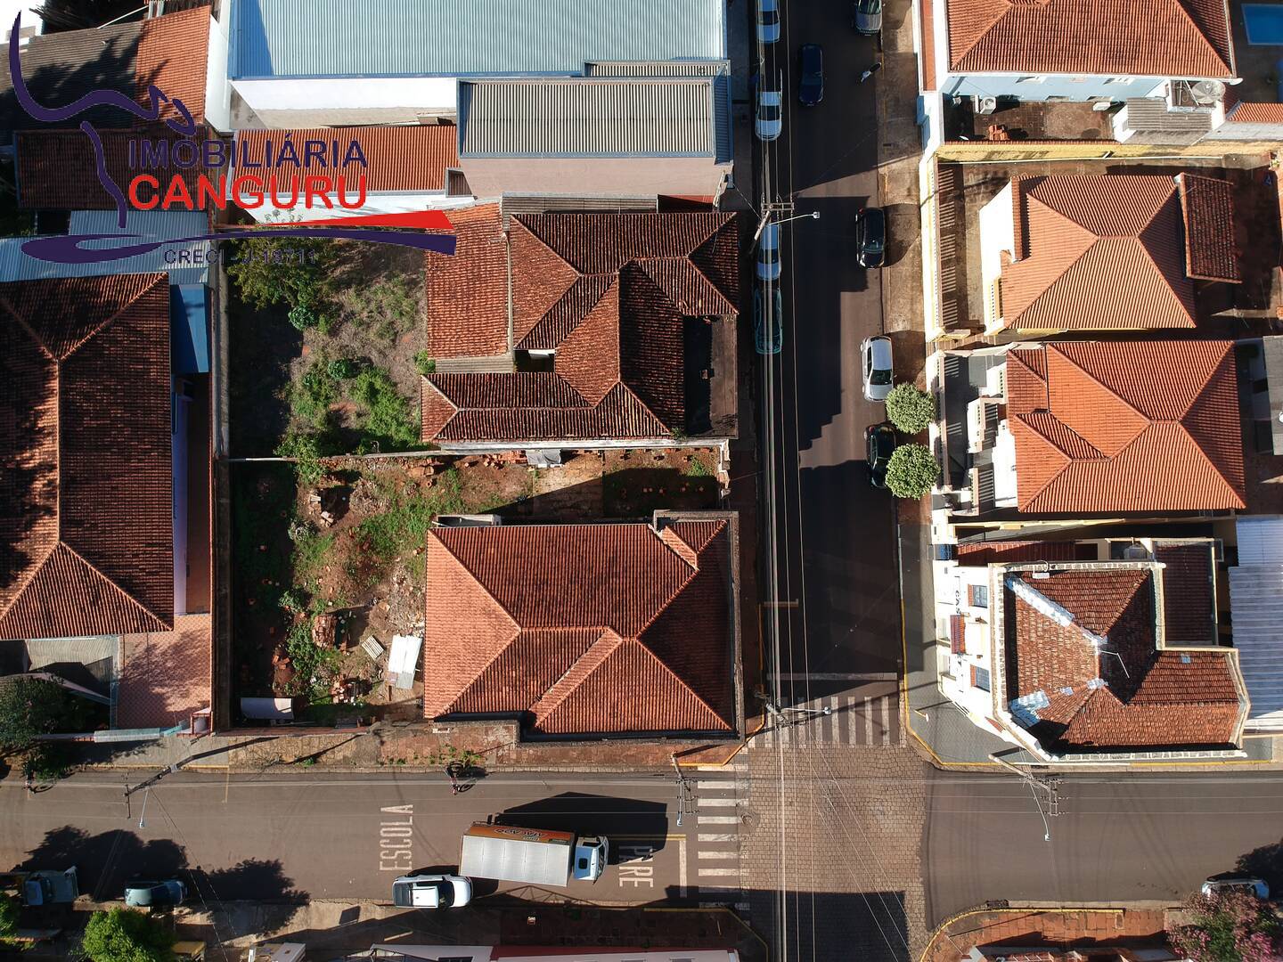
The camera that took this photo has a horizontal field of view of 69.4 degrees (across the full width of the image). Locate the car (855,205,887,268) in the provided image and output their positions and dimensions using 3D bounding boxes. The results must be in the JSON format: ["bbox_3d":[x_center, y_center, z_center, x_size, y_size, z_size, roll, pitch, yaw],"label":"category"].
[{"bbox_3d":[14.454,-15.243,58.161,1.700,1.500,3.785,-1,86,-3],"label":"car"}]

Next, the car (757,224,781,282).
[{"bbox_3d":[7.986,-14.349,57.769,1.660,1.480,3.750,0,86,-3],"label":"car"}]

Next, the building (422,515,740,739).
[{"bbox_3d":[-3.365,8.341,54.608,17.942,7.200,12.848,0,87,-3],"label":"building"}]

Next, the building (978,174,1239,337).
[{"bbox_3d":[29.878,-14.204,58.383,14.969,5.300,9.697,0,87,-3],"label":"building"}]

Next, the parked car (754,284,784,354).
[{"bbox_3d":[8.166,-10.248,59.090,1.680,1.480,4.100,0,87,-3],"label":"parked car"}]

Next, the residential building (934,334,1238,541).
[{"bbox_3d":[28.396,-3.012,57.756,17.345,5.100,11.095,0,87,-3],"label":"residential building"}]

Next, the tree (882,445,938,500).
[{"bbox_3d":[16.715,-0.607,57.892,3.415,3.500,3.415,0,87,-3],"label":"tree"}]

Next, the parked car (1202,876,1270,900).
[{"bbox_3d":[36.500,25.464,56.820,4.409,1.480,1.720,1,86,-3],"label":"parked car"}]

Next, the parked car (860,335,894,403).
[{"bbox_3d":[14.705,-6.997,57.672,1.710,1.480,4.098,-1,87,-3],"label":"parked car"}]

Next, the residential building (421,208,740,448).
[{"bbox_3d":[-3.529,-8.835,54.756,18.170,5.800,13.380,0,85,0],"label":"residential building"}]

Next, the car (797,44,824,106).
[{"bbox_3d":[11.070,-26.403,60.178,1.660,1.470,3.850,0,87,-3],"label":"car"}]

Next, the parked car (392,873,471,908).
[{"bbox_3d":[-12.221,24.096,54.236,4.642,1.600,1.700,1,86,-3],"label":"parked car"}]

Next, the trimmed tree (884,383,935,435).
[{"bbox_3d":[16.028,-4.291,56.260,3.038,4.100,3.038,0,86,-3],"label":"trimmed tree"}]

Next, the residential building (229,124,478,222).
[{"bbox_3d":[-17.383,-18.678,56.399,13.720,4.100,4.470,0,85,0],"label":"residential building"}]

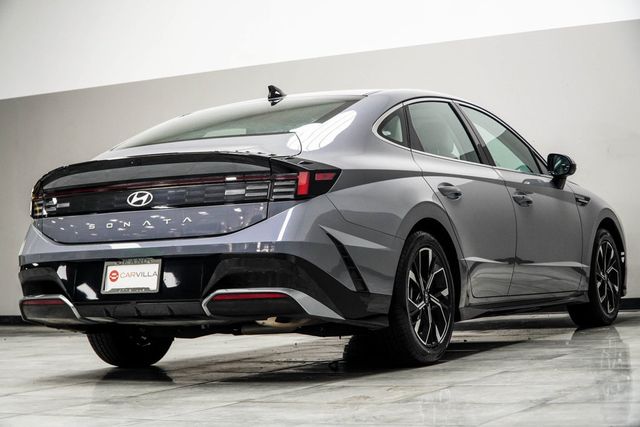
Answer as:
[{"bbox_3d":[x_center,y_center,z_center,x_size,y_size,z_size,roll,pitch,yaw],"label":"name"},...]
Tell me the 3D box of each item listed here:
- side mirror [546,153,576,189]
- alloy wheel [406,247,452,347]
[{"bbox_3d":[1.473,-0.262,7.575,0.200,0.185,0.130,-3,-2,30],"label":"side mirror"},{"bbox_3d":[0.442,0.411,6.043,0.190,0.485,0.485,-3,-2,30],"label":"alloy wheel"}]

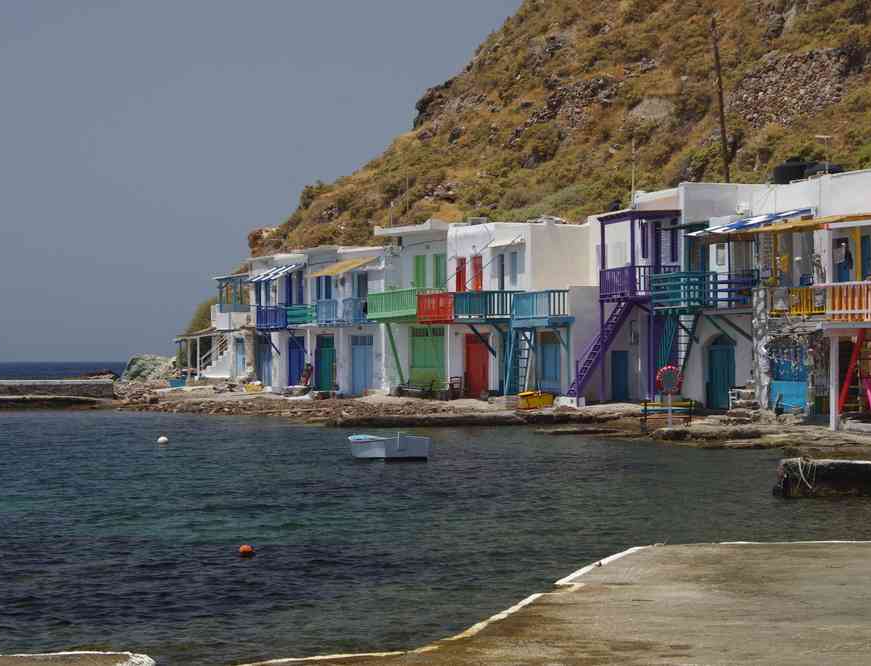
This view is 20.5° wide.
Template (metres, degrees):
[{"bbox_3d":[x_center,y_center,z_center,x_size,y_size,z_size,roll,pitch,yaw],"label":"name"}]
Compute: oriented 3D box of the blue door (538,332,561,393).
[{"bbox_3d":[3.896,1.008,82.500,0.120,2.100,1.600,0,-1,-24],"label":"blue door"}]

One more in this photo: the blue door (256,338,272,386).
[{"bbox_3d":[-7.844,1.330,110.740,0.150,2.205,1.568,0,-1,-26],"label":"blue door"}]

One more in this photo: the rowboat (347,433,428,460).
[{"bbox_3d":[-1.243,2.661,56.600,1.200,0.600,2.750,0,-1,-30],"label":"rowboat"}]

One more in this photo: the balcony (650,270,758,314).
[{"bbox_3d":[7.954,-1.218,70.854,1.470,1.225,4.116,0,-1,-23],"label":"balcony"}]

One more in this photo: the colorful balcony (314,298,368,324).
[{"bbox_3d":[-3.997,-0.909,102.116,0.980,1.078,3.724,0,-1,-26],"label":"colorful balcony"}]

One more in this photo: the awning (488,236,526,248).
[{"bbox_3d":[2.462,-3.138,83.700,0.620,0.380,2.200,0,-1,-22],"label":"awning"}]

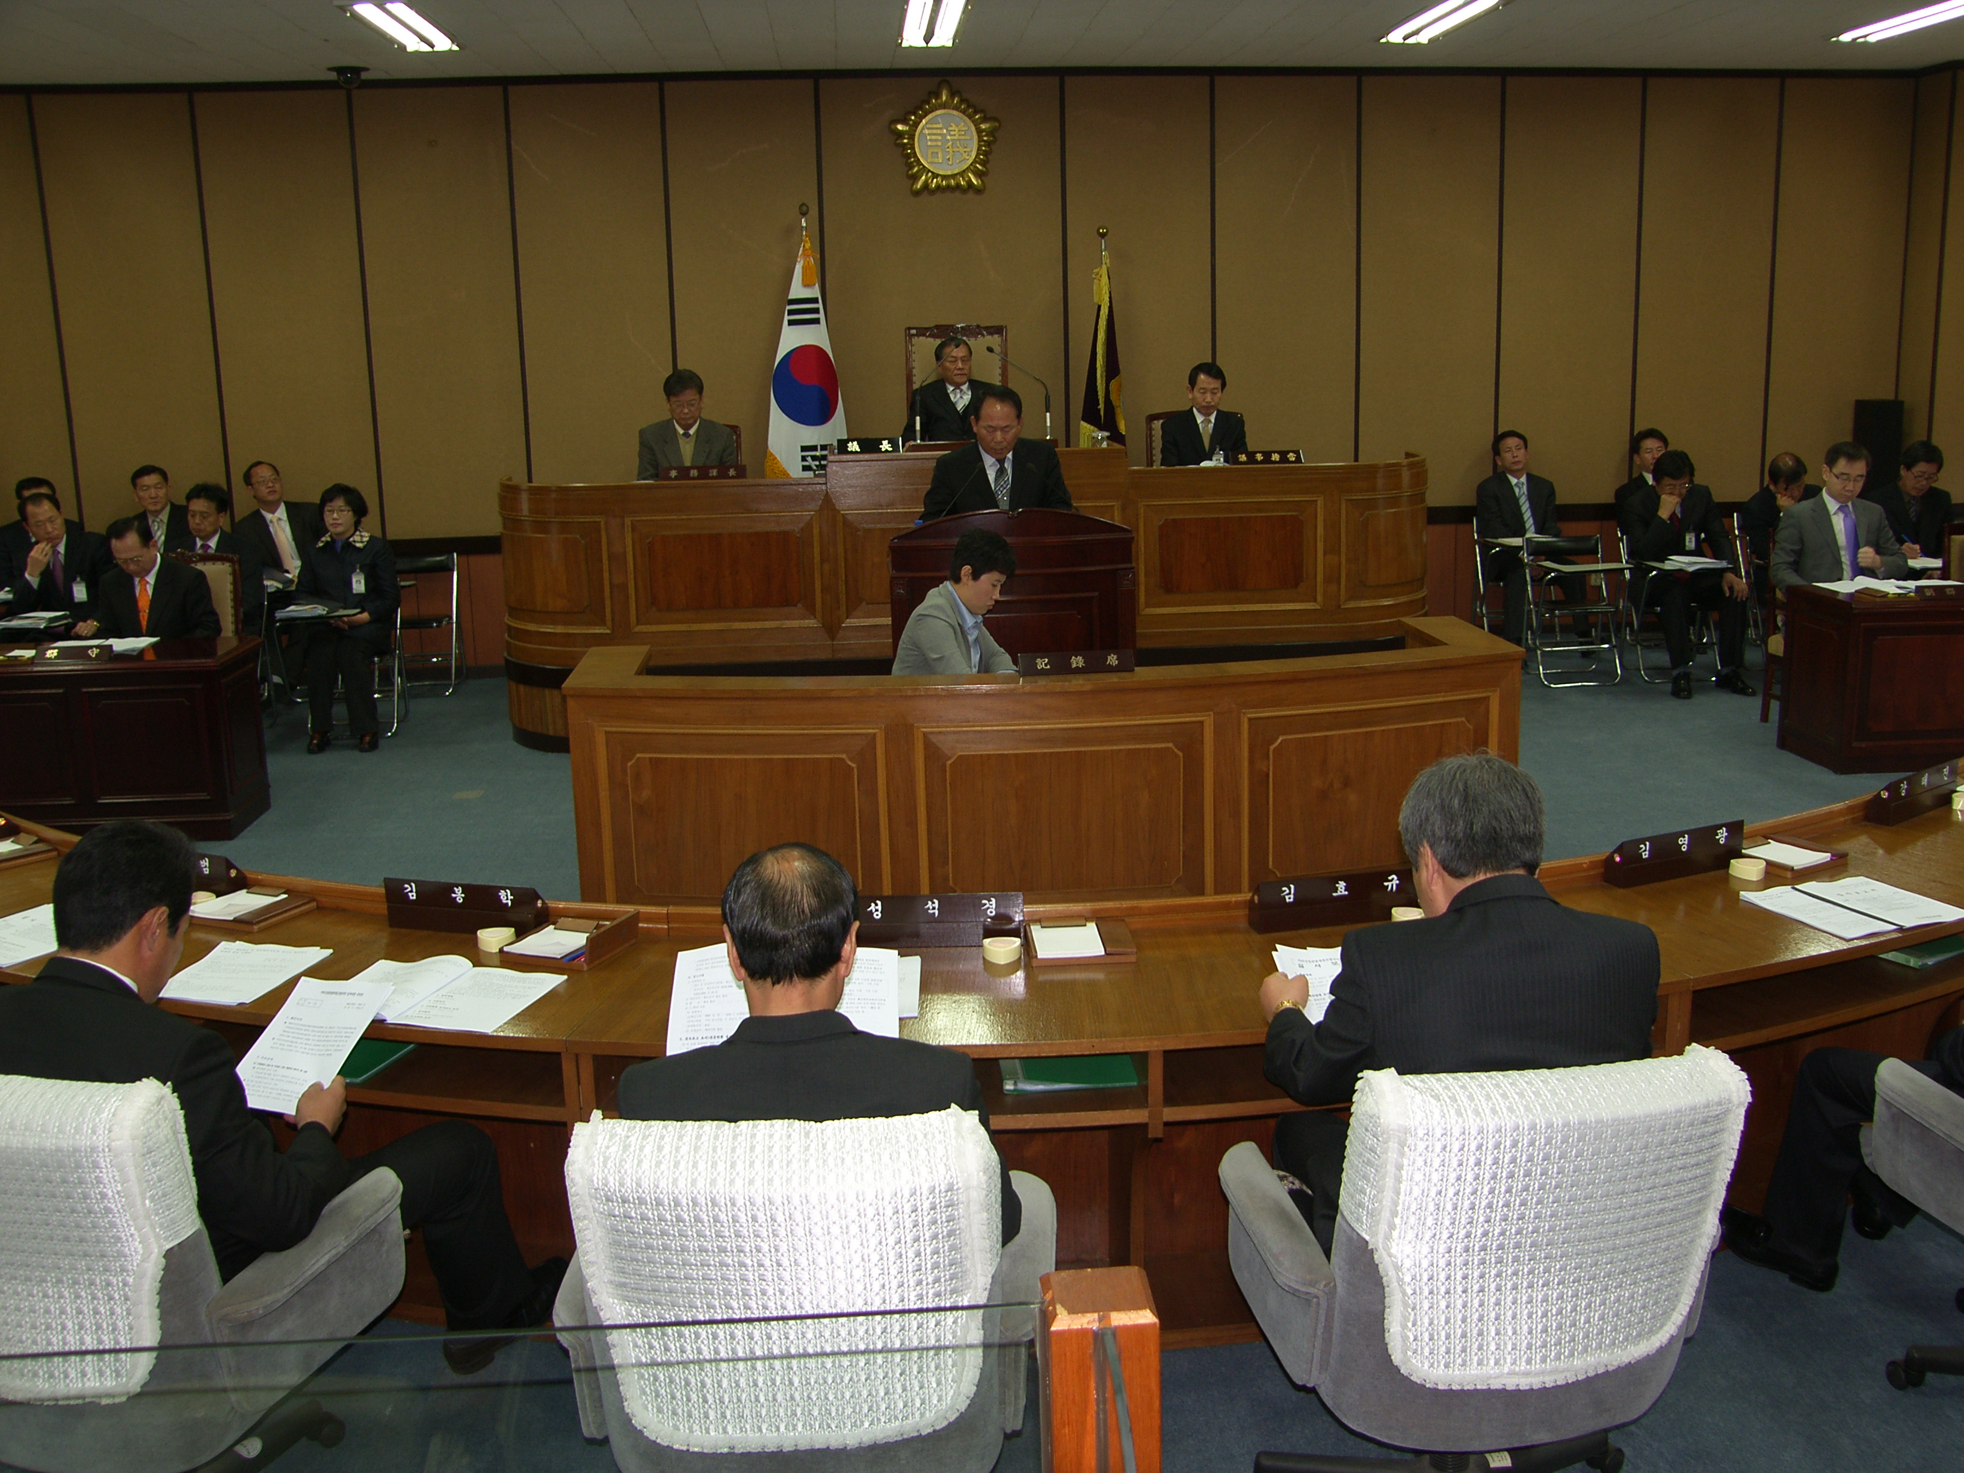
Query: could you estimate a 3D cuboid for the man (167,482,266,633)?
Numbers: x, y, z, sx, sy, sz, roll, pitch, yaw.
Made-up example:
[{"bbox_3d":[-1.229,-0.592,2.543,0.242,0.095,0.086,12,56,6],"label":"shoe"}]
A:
[{"bbox_3d":[-3.652,-0.558,7.555,0.520,1.280,0.750,-2,10,-4],"label":"man"}]

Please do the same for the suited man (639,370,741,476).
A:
[{"bbox_3d":[-1.411,-1.133,7.698,0.560,1.300,0.740,-2,10,-4],"label":"suited man"}]

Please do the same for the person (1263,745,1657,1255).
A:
[{"bbox_3d":[0.638,0.565,2.335,0.560,1.220,0.820,-4,13,-12],"label":"person"}]

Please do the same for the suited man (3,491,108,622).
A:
[{"bbox_3d":[-4.442,-0.526,7.736,0.560,1.270,0.800,-6,14,-17],"label":"suited man"}]

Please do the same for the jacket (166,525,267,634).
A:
[{"bbox_3d":[-3.660,-0.693,7.633,0.500,0.620,0.360,-2,10,-4],"label":"jacket"}]

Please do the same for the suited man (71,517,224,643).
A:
[{"bbox_3d":[-3.545,-0.319,6.813,0.600,1.240,0.800,-4,14,-11],"label":"suited man"}]

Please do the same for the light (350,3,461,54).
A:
[{"bbox_3d":[-2.869,-3.544,7.848,0.320,0.090,1.180,-2,13,-4],"label":"light"}]

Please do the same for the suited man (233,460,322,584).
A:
[{"bbox_3d":[-3.673,-0.760,8.476,0.540,1.370,0.820,-5,13,-14],"label":"suited man"}]

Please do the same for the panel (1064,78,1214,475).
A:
[{"bbox_3d":[0.969,-2.683,9.753,0.863,2.601,0.050,-2,10,-4],"label":"panel"}]

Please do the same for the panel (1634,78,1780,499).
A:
[{"bbox_3d":[4.584,-2.793,10.043,0.861,2.593,0.050,-2,10,-4],"label":"panel"}]

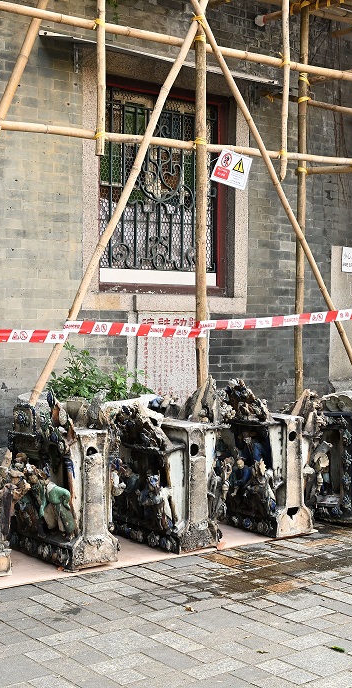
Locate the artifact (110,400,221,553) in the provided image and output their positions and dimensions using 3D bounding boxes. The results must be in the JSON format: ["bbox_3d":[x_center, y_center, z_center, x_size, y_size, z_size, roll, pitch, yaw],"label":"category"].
[{"bbox_3d":[-0.064,0.622,4.611,0.325,0.654,0.588,-1,2,-37],"label":"artifact"}]

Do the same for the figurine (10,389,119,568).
[{"bbox_3d":[-0.507,0.568,4.173,0.273,0.698,0.535,-1,2,-38],"label":"figurine"}]

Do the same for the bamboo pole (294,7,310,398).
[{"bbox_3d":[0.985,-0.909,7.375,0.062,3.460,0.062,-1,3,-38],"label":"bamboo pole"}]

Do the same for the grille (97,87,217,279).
[{"bbox_3d":[-0.089,-1.094,6.731,1.055,1.334,0.061,-1,2,-37],"label":"grille"}]

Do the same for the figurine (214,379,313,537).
[{"bbox_3d":[0.423,0.557,4.755,0.273,0.693,0.493,-1,2,-34],"label":"figurine"}]

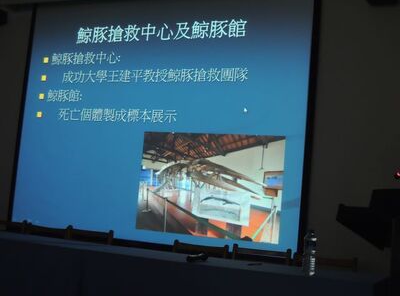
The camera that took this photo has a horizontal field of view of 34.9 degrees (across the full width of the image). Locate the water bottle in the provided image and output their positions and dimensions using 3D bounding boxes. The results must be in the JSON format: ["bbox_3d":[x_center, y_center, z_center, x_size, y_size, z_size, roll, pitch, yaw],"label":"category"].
[{"bbox_3d":[0.538,0.515,3.100,0.065,0.227,0.065,5,-6,0],"label":"water bottle"}]

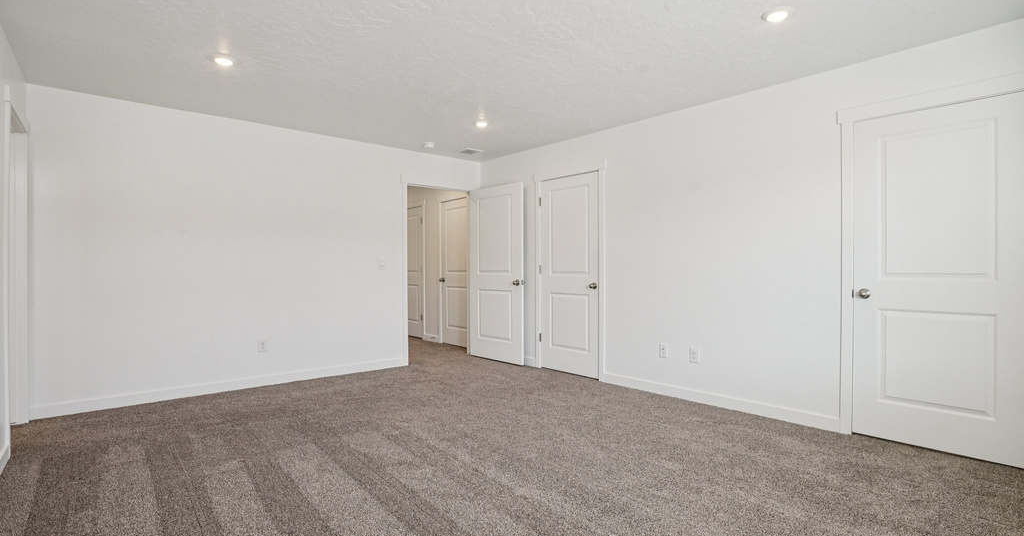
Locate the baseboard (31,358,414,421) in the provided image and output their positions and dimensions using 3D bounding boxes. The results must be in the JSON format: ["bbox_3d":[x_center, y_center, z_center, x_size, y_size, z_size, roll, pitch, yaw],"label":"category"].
[{"bbox_3d":[-2.363,1.058,4.202,2.896,0.090,0.018,0,0,-39],"label":"baseboard"}]

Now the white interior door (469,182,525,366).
[{"bbox_3d":[-0.186,0.071,5.372,0.853,2.034,0.040,0,0,43],"label":"white interior door"}]

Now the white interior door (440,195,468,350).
[{"bbox_3d":[-0.749,0.067,6.321,0.040,2.034,0.778,0,0,-43],"label":"white interior door"}]

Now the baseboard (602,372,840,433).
[{"bbox_3d":[1.540,1.053,3.713,0.018,0.092,1.874,0,0,-43],"label":"baseboard"}]

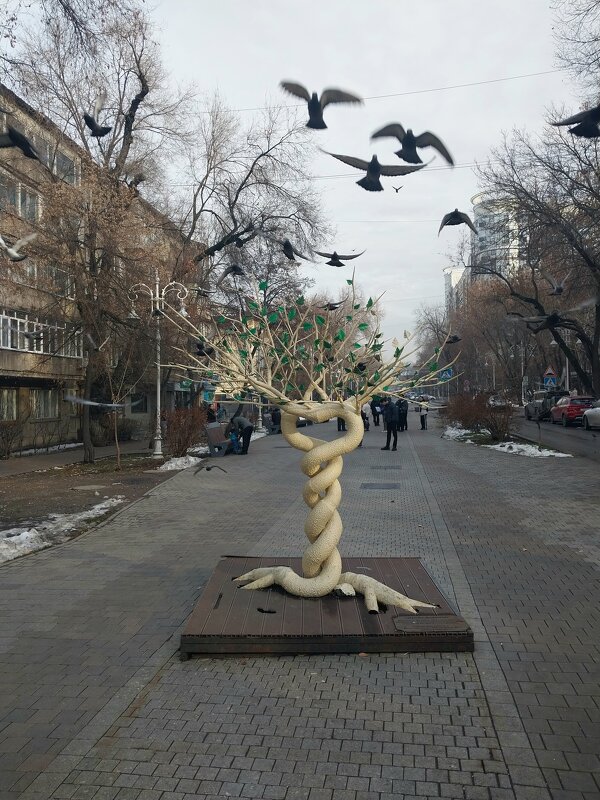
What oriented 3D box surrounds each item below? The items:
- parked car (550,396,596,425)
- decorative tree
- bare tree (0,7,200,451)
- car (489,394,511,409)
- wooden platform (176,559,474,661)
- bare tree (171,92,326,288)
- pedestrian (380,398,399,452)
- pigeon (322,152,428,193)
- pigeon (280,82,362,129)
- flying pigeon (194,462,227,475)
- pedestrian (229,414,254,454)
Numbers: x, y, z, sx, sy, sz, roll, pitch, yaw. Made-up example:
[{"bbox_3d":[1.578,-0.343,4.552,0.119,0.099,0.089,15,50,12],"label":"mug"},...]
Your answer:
[{"bbox_3d":[16.800,0.730,36.900,1.820,1.680,4.400,0,0,10],"label":"parked car"},{"bbox_3d":[0.090,0.260,4.850,2.300,2.600,2.050,0,0,0],"label":"decorative tree"},{"bbox_3d":[-5.300,-4.300,15.900,5.200,12.000,5.000,0,0,0],"label":"bare tree"},{"bbox_3d":[22.200,0.180,67.000,1.800,1.520,4.400,0,0,9],"label":"car"},{"bbox_3d":[0.200,1.620,4.980,1.970,0.155,1.940,0,0,0],"label":"wooden platform"},{"bbox_3d":[-2.200,-5.300,24.500,6.600,13.600,6.200,0,0,0],"label":"bare tree"},{"bbox_3d":[2.900,0.790,19.400,0.450,1.710,0.520,0,0,-35],"label":"pedestrian"},{"bbox_3d":[0.460,-1.390,3.700,0.630,0.140,0.300,0,-13,0],"label":"pigeon"},{"bbox_3d":[0.130,-1.820,3.720,0.500,0.160,0.300,0,-13,0],"label":"pigeon"},{"bbox_3d":[-1.480,1.130,9.900,0.540,0.190,0.310,0,0,-6],"label":"flying pigeon"},{"bbox_3d":[-1.740,1.030,17.900,0.750,1.220,0.520,0,0,0],"label":"pedestrian"}]

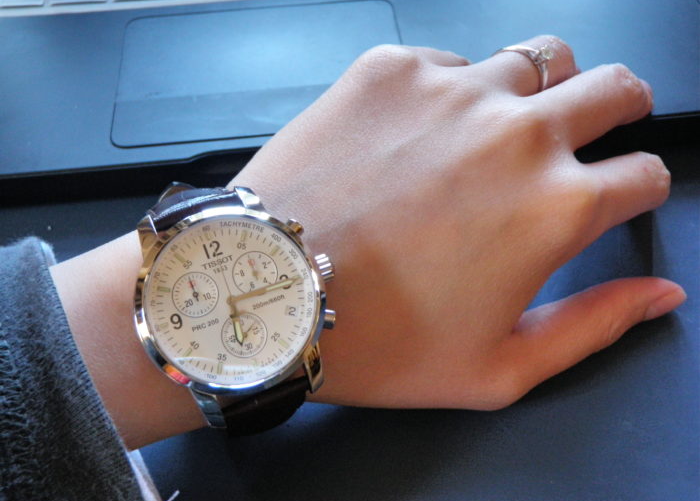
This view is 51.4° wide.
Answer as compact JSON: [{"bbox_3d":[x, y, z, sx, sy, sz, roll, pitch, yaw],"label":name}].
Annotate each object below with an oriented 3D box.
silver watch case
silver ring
[{"bbox_3d":[-0.025,0.011,0.158,0.042,0.012,0.046,-19,84,-16],"label":"silver watch case"},{"bbox_3d":[0.048,-0.050,0.206,0.004,0.022,0.019,-35,90,-41],"label":"silver ring"}]

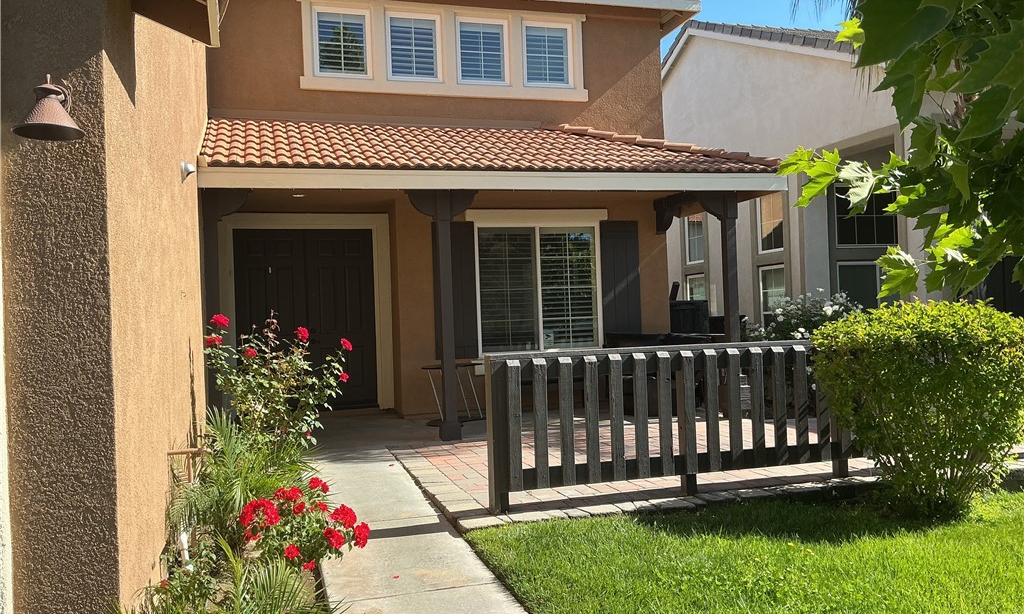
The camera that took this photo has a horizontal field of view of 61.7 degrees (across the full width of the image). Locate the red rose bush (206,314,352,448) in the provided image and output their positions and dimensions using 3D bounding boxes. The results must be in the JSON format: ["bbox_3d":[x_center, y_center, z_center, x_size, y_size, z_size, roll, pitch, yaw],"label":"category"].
[{"bbox_3d":[-1.938,0.704,7.150,1.180,1.320,1.000,-2,0,-16],"label":"red rose bush"}]

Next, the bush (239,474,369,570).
[{"bbox_3d":[-1.185,1.237,4.900,0.690,0.540,0.570,-2,0,-16],"label":"bush"}]

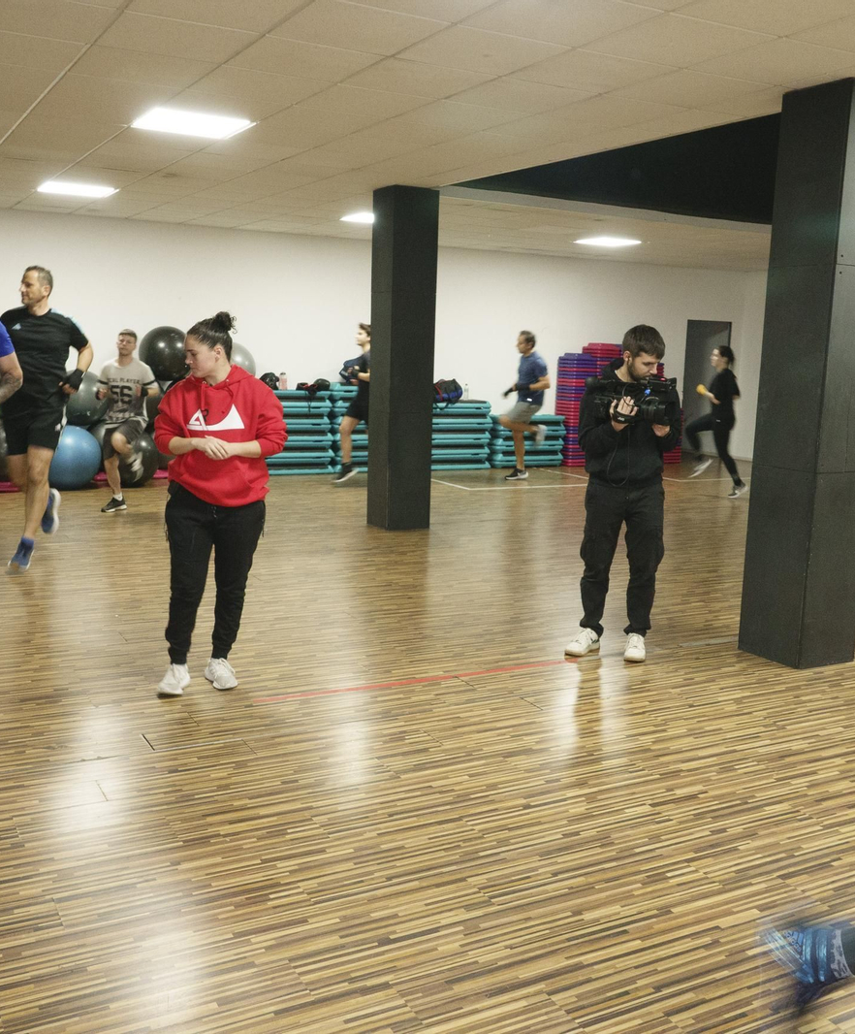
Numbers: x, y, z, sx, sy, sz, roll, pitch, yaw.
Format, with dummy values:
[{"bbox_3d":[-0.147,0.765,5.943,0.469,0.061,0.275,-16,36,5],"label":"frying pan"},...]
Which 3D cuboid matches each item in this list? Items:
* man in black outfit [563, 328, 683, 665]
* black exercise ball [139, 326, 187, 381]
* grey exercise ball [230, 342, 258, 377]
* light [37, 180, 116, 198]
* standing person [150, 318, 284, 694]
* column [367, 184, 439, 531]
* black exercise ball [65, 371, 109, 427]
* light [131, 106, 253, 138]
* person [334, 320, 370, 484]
[{"bbox_3d":[1.027,-0.136,5.451,0.560,1.730,0.500,2,9,3],"label":"man in black outfit"},{"bbox_3d":[-2.870,-1.801,11.415,0.589,0.589,0.589,1,10,0],"label":"black exercise ball"},{"bbox_3d":[-2.284,-1.677,11.824,0.636,0.636,0.636,1,10,0],"label":"grey exercise ball"},{"bbox_3d":[-3.182,-2.991,9.427,0.600,0.050,0.600,-4,11,-29],"label":"light"},{"bbox_3d":[-0.977,-0.062,4.748,0.580,1.700,0.420,1,10,-4],"label":"standing person"},{"bbox_3d":[-0.223,-1.363,9.073,0.420,2.883,0.420,-4,11,-29],"label":"column"},{"bbox_3d":[-3.661,-1.251,10.898,0.582,0.582,0.582,-4,11,-29],"label":"black exercise ball"},{"bbox_3d":[-1.427,-2.392,6.292,0.600,0.040,0.600,-4,11,-29],"label":"light"},{"bbox_3d":[-0.653,-1.298,11.727,0.780,1.770,0.520,-2,10,-22],"label":"person"}]

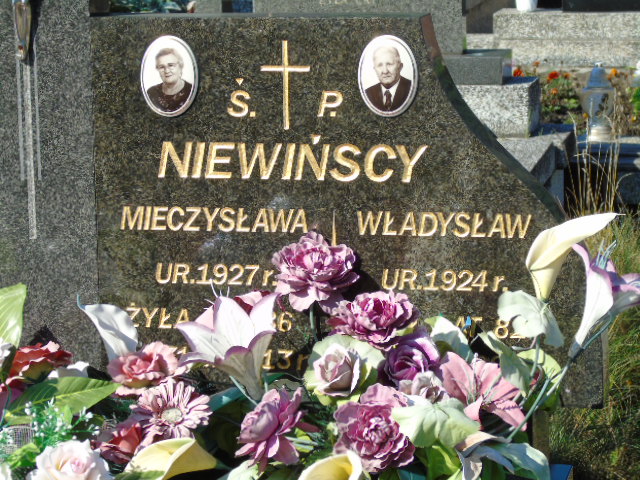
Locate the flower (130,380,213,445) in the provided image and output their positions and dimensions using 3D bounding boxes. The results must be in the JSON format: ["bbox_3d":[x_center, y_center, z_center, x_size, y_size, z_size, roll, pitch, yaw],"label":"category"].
[{"bbox_3d":[-0.214,0.247,3.281,0.110,0.108,0.040,-2,-30,-4],"label":"flower"}]

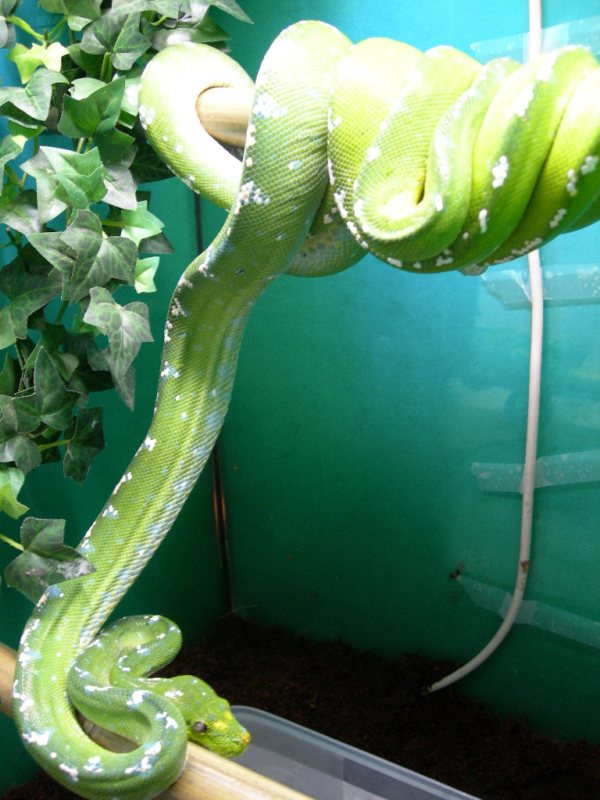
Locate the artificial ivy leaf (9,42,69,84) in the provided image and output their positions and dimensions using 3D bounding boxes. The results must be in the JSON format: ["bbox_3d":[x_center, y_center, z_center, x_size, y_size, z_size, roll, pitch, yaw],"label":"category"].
[{"bbox_3d":[-0.146,-0.188,0.490,0.033,0.026,0.012,0,0,-18],"label":"artificial ivy leaf"}]

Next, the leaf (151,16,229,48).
[{"bbox_3d":[-0.066,-0.220,0.525,0.047,0.024,0.021,0,68,0],"label":"leaf"}]

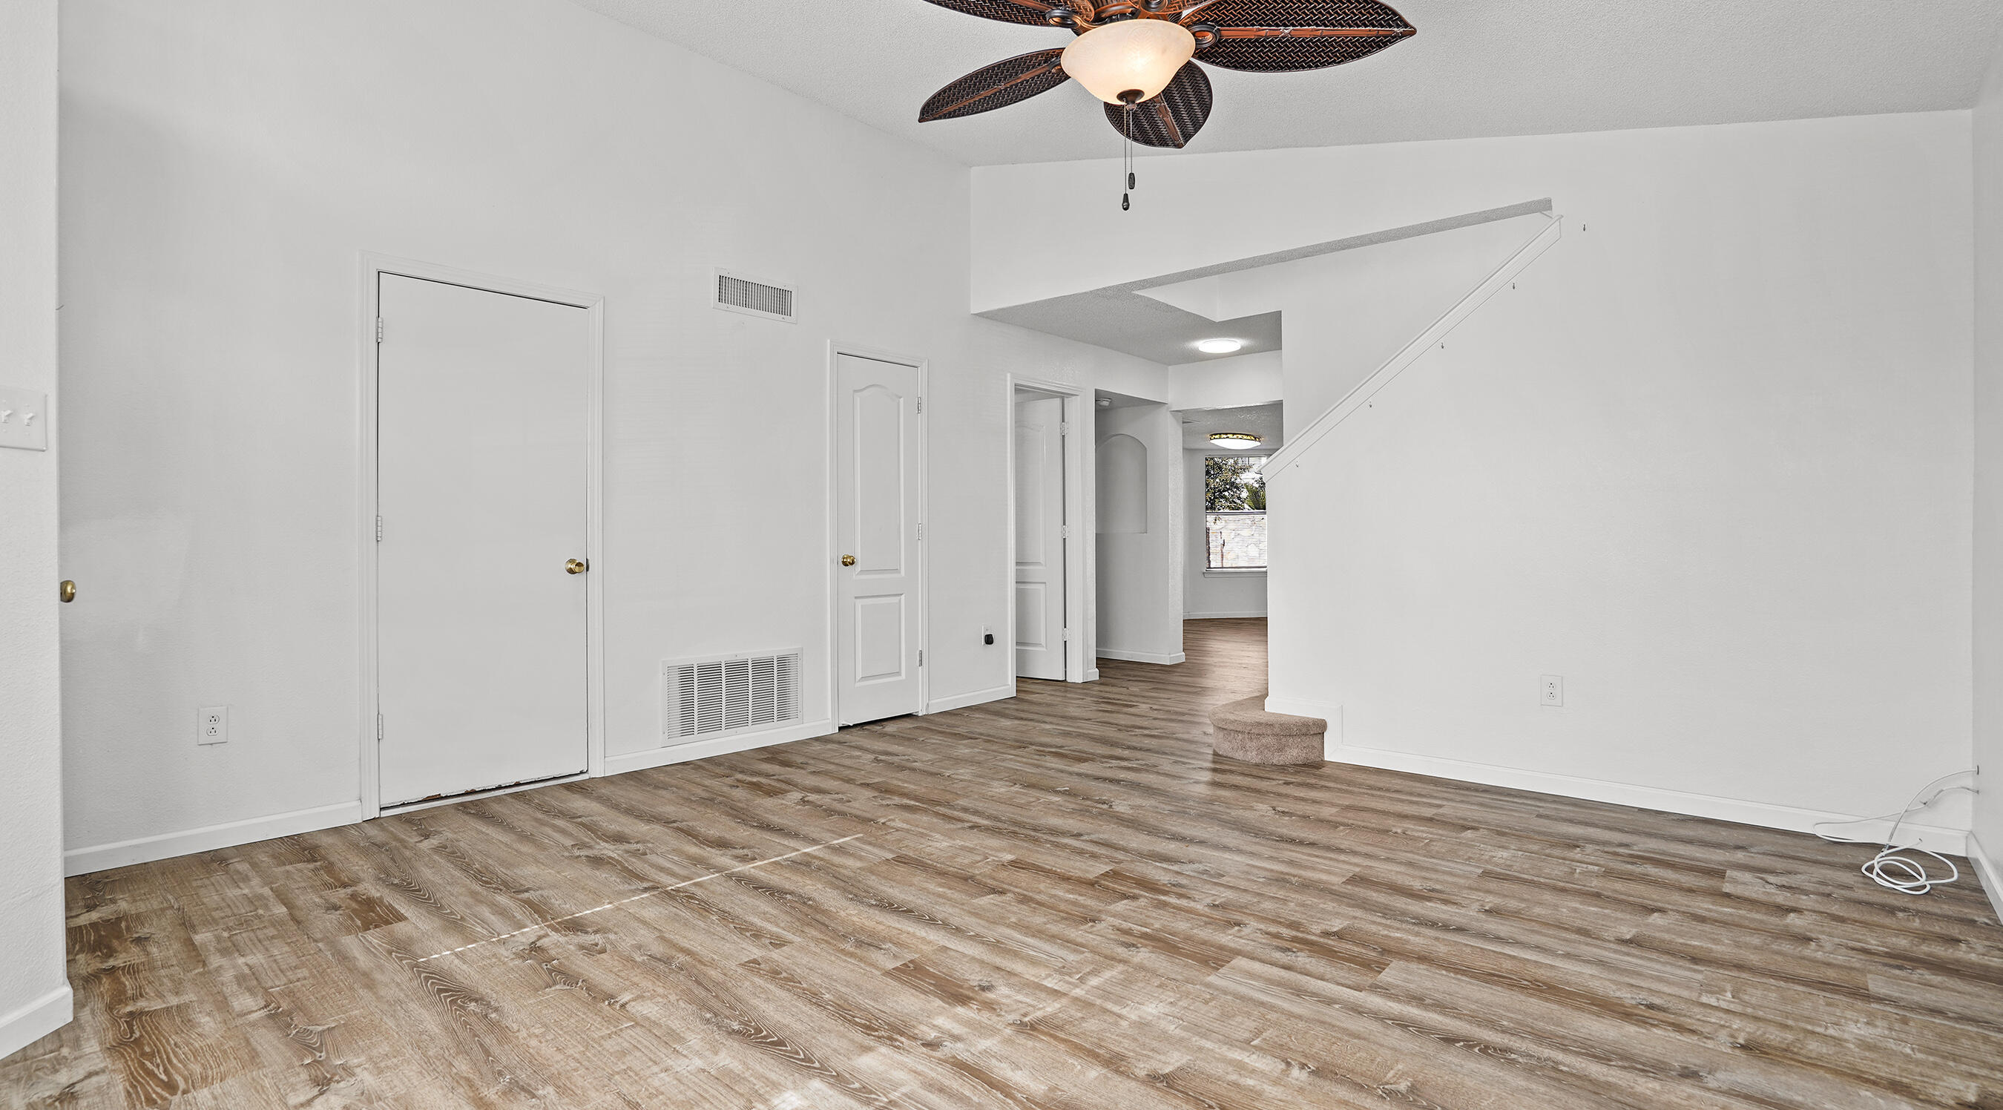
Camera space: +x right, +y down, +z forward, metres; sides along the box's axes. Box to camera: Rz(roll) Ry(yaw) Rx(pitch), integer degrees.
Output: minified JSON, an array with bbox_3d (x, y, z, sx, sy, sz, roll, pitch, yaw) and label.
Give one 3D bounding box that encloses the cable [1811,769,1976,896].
[{"bbox_3d":[2.737,0.809,2.732,0.360,0.310,0.560,0,0,42],"label":"cable"}]

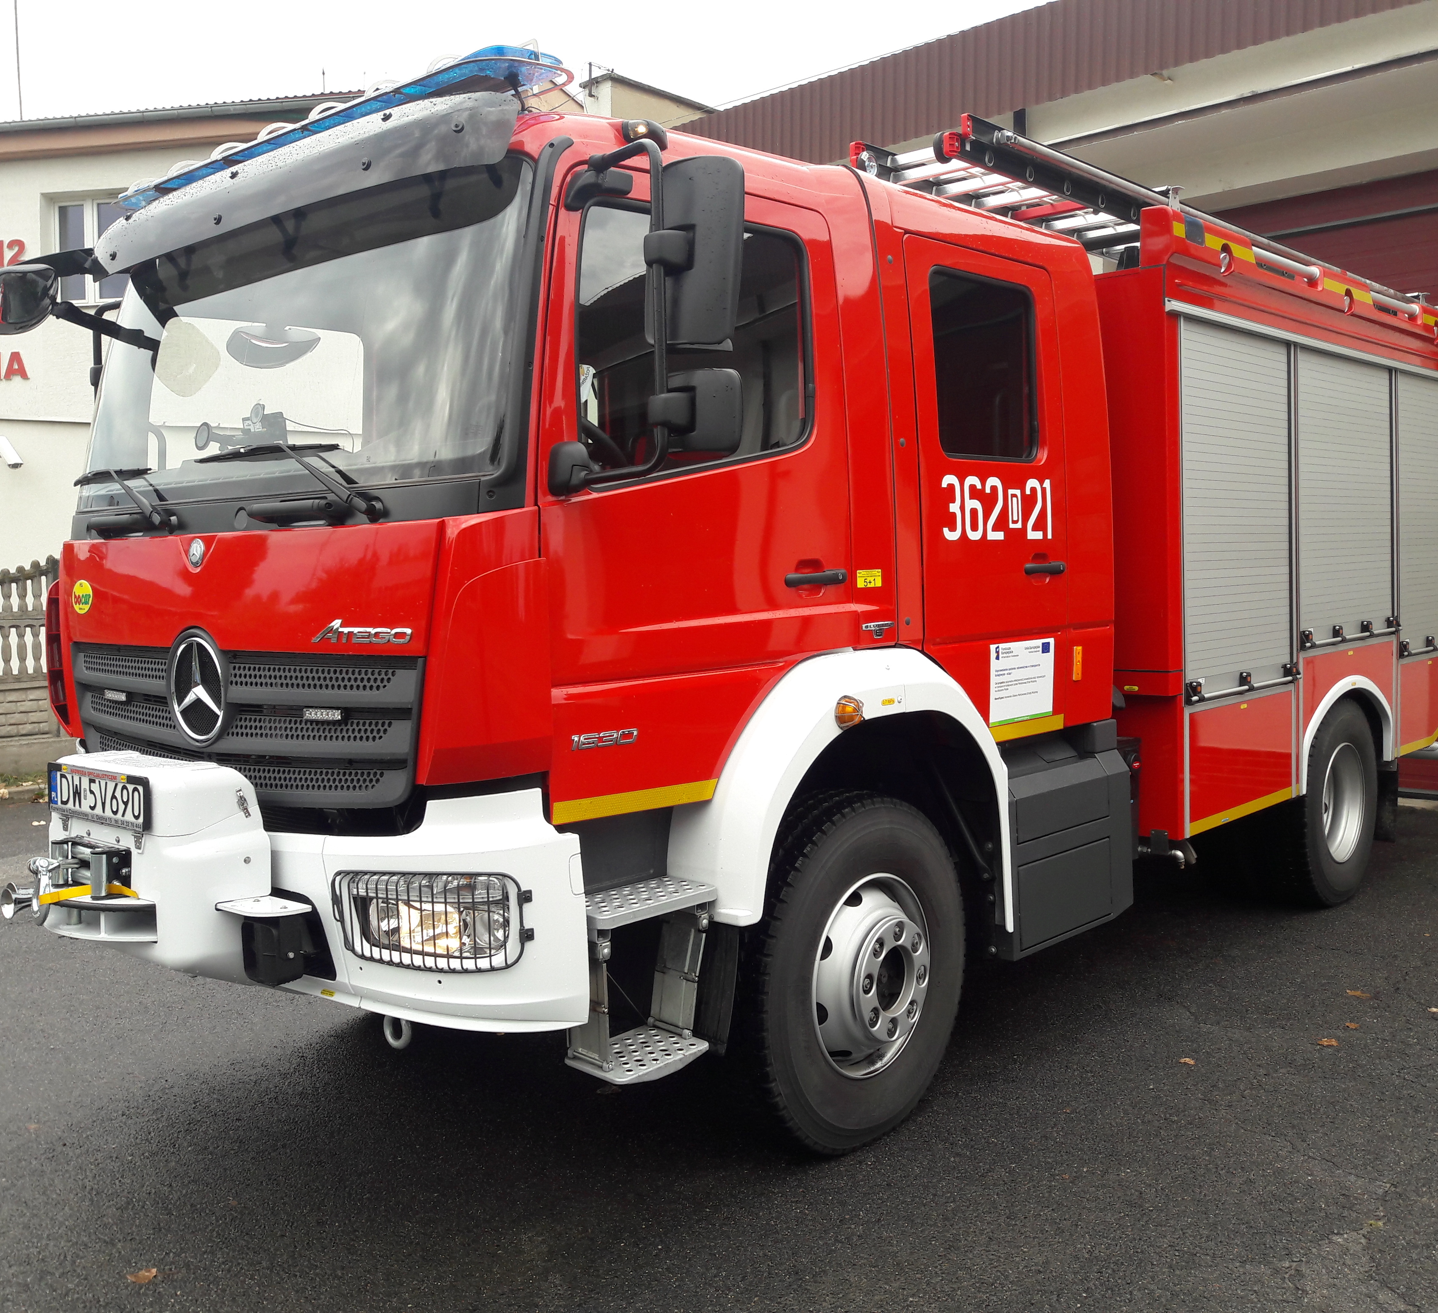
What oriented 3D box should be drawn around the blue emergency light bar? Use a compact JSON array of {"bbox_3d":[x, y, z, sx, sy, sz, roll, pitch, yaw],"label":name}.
[{"bbox_3d":[-1.124,-1.404,3.965,1.870,0.130,0.310,2,5,42],"label":"blue emergency light bar"}]

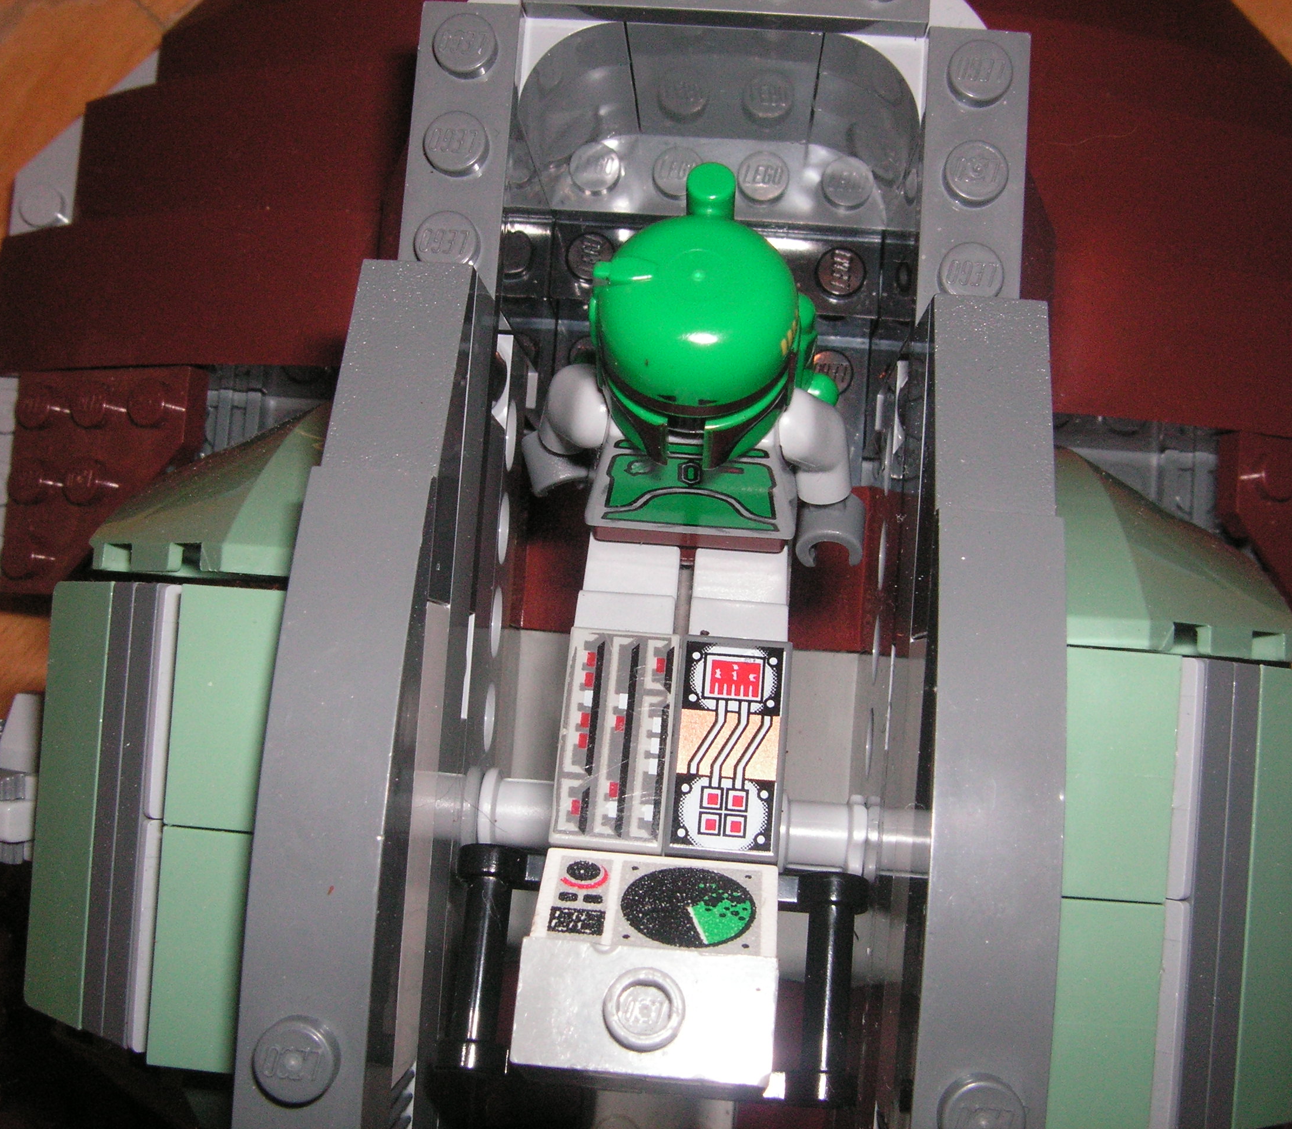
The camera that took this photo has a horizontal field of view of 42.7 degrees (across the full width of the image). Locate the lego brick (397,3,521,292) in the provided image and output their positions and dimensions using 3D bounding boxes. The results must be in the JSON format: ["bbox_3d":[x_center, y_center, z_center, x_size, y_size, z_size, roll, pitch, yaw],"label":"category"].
[{"bbox_3d":[-0.015,-0.031,0.130,0.008,0.005,0.026,4,83,3],"label":"lego brick"}]

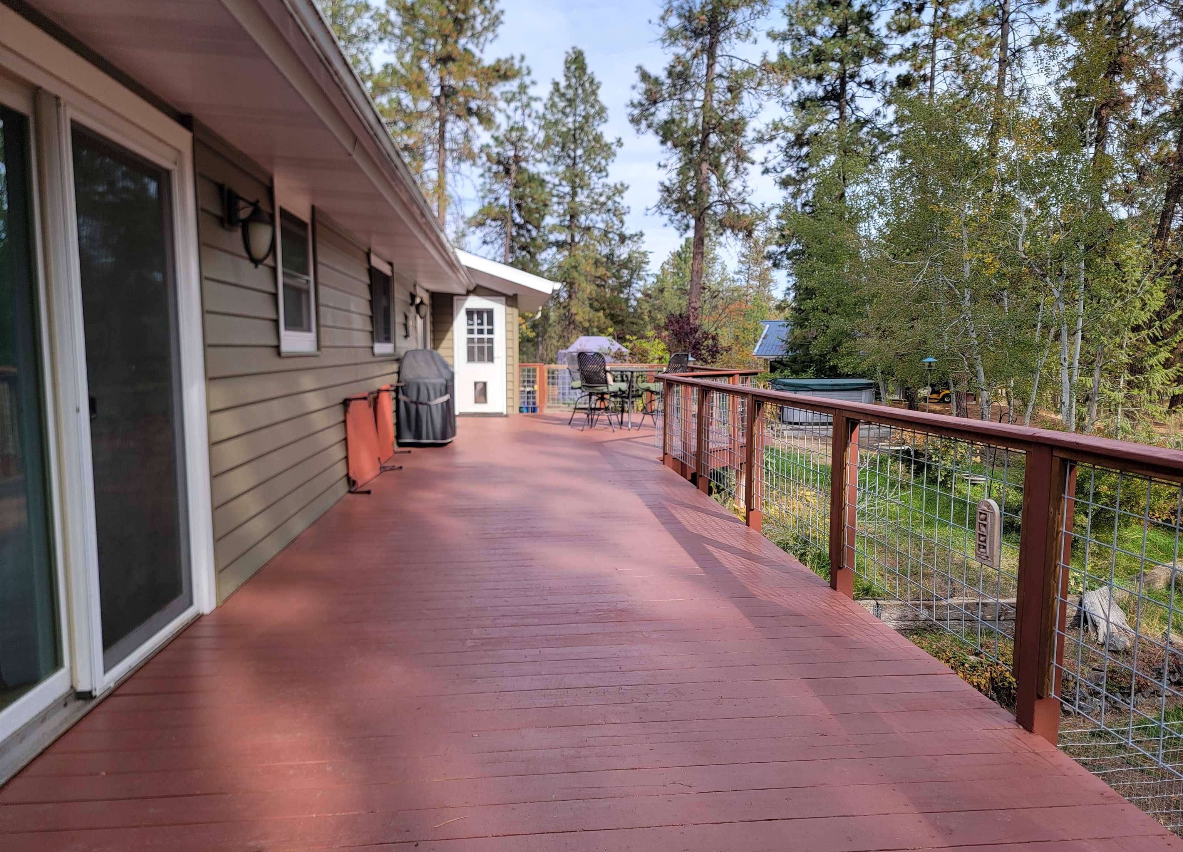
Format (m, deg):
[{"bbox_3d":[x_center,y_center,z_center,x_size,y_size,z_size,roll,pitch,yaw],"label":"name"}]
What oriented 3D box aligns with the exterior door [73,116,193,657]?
[{"bbox_3d":[-1.722,-0.109,3.125,0.060,1.870,0.820,-1,5,-6],"label":"exterior door"}]

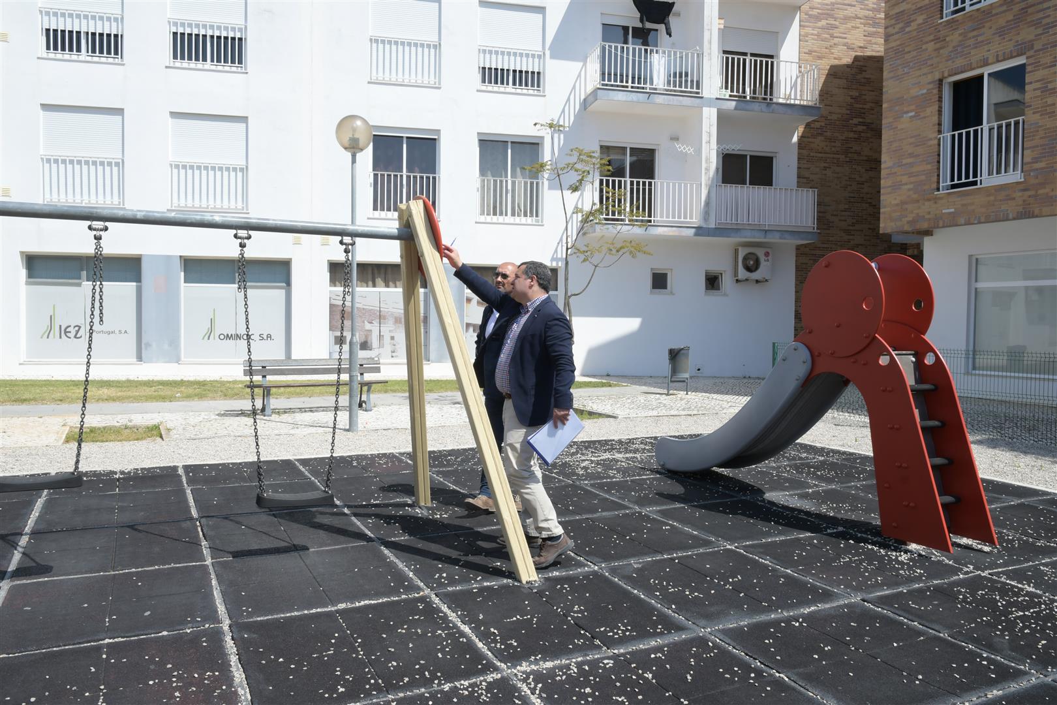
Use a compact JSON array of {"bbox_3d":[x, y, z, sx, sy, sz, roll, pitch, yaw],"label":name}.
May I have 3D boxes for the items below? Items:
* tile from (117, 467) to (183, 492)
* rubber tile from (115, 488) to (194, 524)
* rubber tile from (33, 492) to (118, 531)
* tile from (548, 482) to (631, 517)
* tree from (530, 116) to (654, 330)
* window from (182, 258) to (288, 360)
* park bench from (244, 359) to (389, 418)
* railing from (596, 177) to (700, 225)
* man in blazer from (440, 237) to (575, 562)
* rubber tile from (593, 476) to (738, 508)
[{"bbox_3d":[-3.245,1.099,6.791,0.500,0.042,1.000,-1,3,-26],"label":"tile"},{"bbox_3d":[-2.724,1.150,5.814,0.495,0.040,0.983,-1,4,-26],"label":"rubber tile"},{"bbox_3d":[-3.172,1.155,5.593,0.495,0.040,0.983,-1,4,-26],"label":"rubber tile"},{"bbox_3d":[0.410,1.165,6.204,0.480,0.040,0.950,-1,4,-26],"label":"tile"},{"bbox_3d":[0.910,-1.272,11.731,1.700,4.279,1.550,0,2,-13],"label":"tree"},{"bbox_3d":[-6.061,-0.897,16.388,2.083,2.099,0.150,0,2,-13],"label":"window"},{"bbox_3d":[-3.035,0.478,11.348,1.950,0.750,0.620,-1,3,-29],"label":"park bench"},{"bbox_3d":[2.608,-3.376,18.201,2.477,0.996,0.950,0,3,-13],"label":"railing"},{"bbox_3d":[-0.121,0.295,4.821,0.754,1.892,0.600,0,2,-14],"label":"man in blazer"},{"bbox_3d":[1.074,1.170,6.592,0.990,0.040,0.983,-1,4,-26],"label":"rubber tile"}]

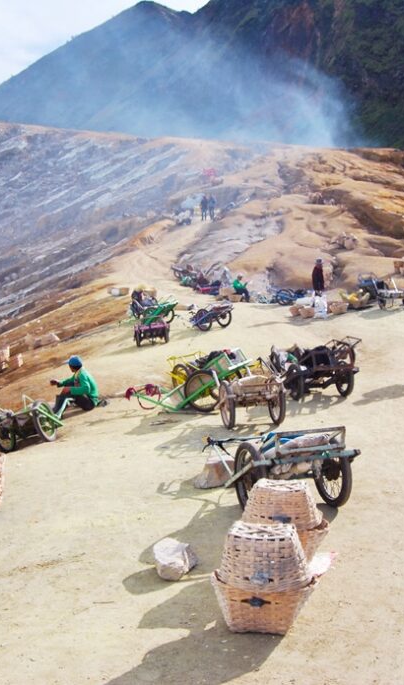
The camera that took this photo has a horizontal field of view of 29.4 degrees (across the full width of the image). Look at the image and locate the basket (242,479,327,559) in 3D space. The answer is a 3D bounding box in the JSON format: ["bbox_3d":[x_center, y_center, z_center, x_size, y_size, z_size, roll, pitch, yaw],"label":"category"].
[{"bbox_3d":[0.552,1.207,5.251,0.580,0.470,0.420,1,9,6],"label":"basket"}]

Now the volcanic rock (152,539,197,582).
[{"bbox_3d":[-0.175,1.449,5.130,0.300,0.220,0.260,1,9,6],"label":"volcanic rock"}]

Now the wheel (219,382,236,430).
[{"bbox_3d":[0.300,0.735,8.950,0.085,0.570,0.570,-5,10,-10],"label":"wheel"}]

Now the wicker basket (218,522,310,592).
[{"bbox_3d":[0.345,1.232,4.481,0.530,0.290,0.400,1,9,6],"label":"wicker basket"}]

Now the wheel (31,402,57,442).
[{"bbox_3d":[-2.070,1.050,10.200,0.085,0.570,0.570,-15,16,-36],"label":"wheel"}]

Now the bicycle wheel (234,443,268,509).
[{"bbox_3d":[0.385,1.085,6.060,0.085,0.570,0.570,-4,10,-18],"label":"bicycle wheel"}]

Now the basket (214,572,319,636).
[{"bbox_3d":[0.350,1.503,4.523,0.600,0.300,0.430,1,9,6],"label":"basket"}]

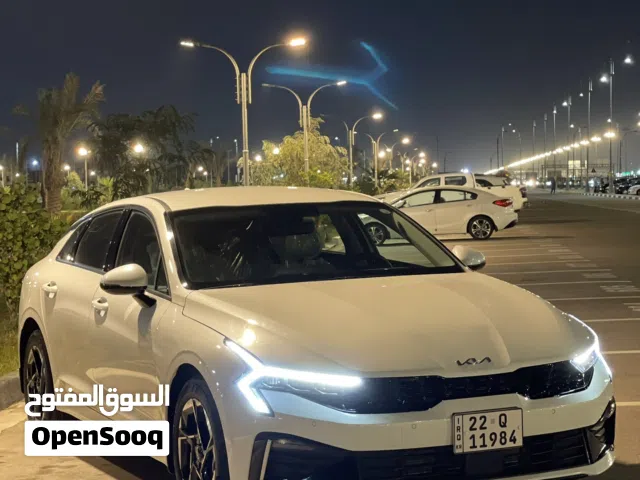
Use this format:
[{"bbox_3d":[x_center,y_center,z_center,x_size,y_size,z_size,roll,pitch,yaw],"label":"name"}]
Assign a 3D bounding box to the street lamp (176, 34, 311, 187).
[{"bbox_3d":[-2.260,-3.050,36.000,3.800,6.200,0.350,-2,2,7],"label":"street lamp"}]

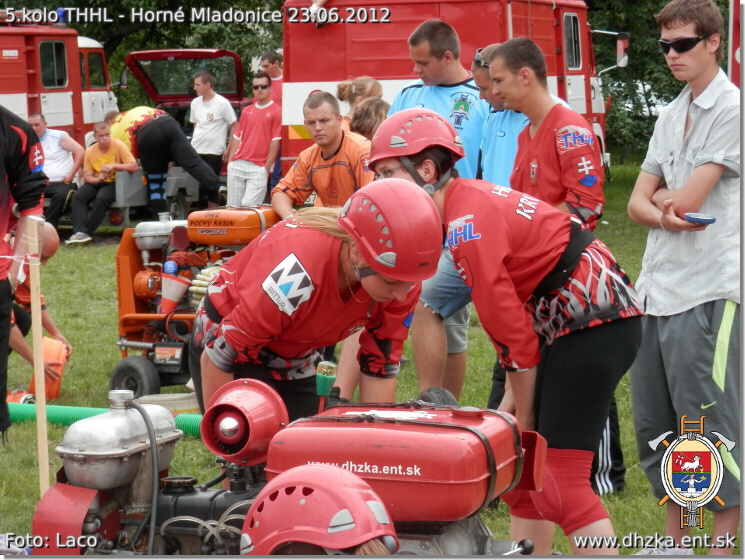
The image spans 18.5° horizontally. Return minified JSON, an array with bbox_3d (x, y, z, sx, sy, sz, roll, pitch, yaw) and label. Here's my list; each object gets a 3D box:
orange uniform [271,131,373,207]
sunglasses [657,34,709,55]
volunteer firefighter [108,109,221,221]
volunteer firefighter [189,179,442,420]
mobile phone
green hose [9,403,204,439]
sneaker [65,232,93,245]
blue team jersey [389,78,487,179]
[{"bbox_3d":[-0.220,-0.382,10.700,0.490,0.630,0.340,1,4,12],"label":"orange uniform"},{"bbox_3d":[0.970,-0.730,7.050,0.145,0.050,0.150,3,15,33],"label":"sunglasses"},{"bbox_3d":[-1.840,-0.902,20.300,1.000,1.270,0.580,3,5,37],"label":"volunteer firefighter"},{"bbox_3d":[-0.158,0.389,5.676,0.520,1.280,0.700,-3,5,-41],"label":"volunteer firefighter"},{"bbox_3d":[0.998,-0.187,6.950,0.103,0.018,0.050,1,16,2],"label":"mobile phone"},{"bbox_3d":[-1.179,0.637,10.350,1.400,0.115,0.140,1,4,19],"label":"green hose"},{"bbox_3d":[-2.704,-0.382,21.000,0.275,0.110,0.100,-3,5,-38],"label":"sneaker"},{"bbox_3d":[0.268,-0.447,8.750,0.470,0.690,0.280,1,4,14],"label":"blue team jersey"}]

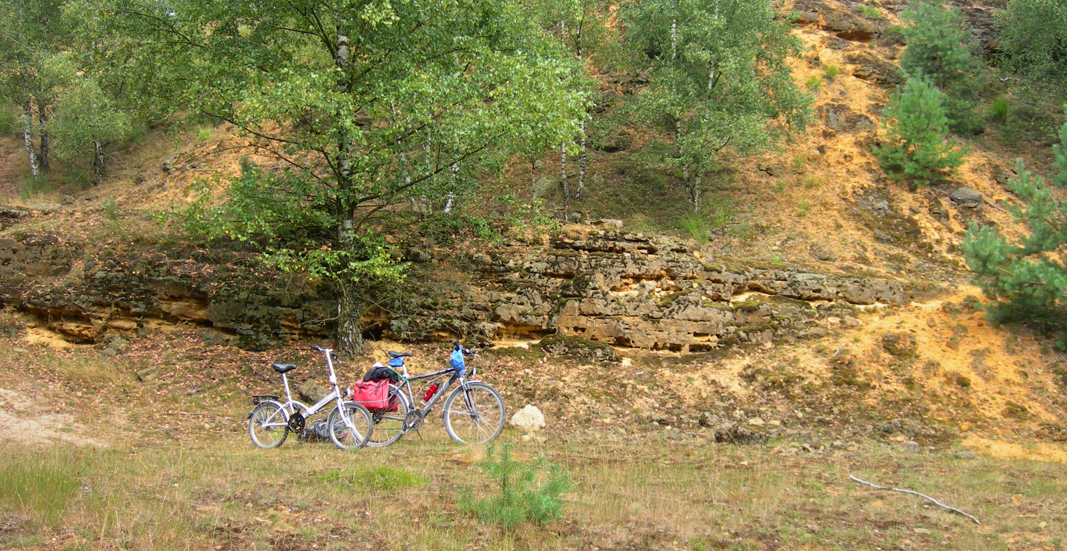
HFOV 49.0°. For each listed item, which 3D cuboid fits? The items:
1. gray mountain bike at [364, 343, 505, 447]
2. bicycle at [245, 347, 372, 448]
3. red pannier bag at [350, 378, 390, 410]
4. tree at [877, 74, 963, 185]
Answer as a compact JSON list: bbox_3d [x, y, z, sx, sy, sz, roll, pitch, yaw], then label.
[{"bbox_3d":[-1.168,1.314,12.870,1.780,1.140,0.600,0,-5,13],"label":"gray mountain bike"},{"bbox_3d":[-2.417,1.323,12.600,1.520,1.120,0.560,0,-5,21],"label":"bicycle"},{"bbox_3d":[-1.778,1.292,12.780,0.350,0.320,0.160,0,-1,13],"label":"red pannier bag"},{"bbox_3d":[6.711,-2.528,20.300,1.560,1.860,1.500,0,-1,0],"label":"tree"}]

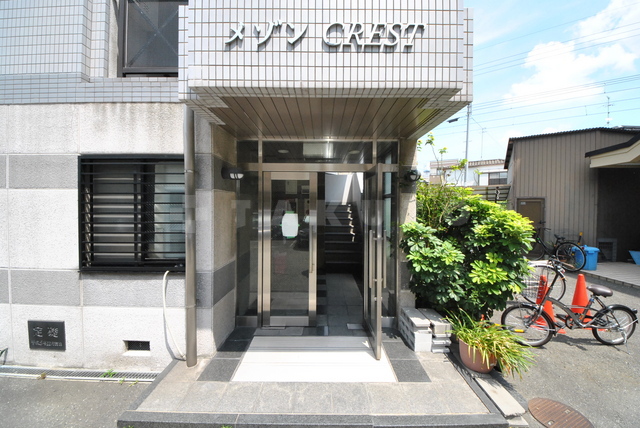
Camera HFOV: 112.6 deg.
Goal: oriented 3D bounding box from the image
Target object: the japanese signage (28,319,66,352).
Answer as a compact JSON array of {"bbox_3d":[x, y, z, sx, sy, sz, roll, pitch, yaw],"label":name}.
[{"bbox_3d":[-2.910,1.300,2.280,0.410,0.315,0.025,0,2,2],"label":"japanese signage"}]

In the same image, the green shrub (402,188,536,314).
[{"bbox_3d":[1.670,0.420,2.700,1.400,1.620,1.200,0,2,2],"label":"green shrub"}]

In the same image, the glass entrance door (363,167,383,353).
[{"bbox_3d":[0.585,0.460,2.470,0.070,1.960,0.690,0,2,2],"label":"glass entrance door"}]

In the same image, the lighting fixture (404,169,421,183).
[{"bbox_3d":[1.145,-0.475,2.630,0.150,0.150,0.160,0,2,2],"label":"lighting fixture"}]

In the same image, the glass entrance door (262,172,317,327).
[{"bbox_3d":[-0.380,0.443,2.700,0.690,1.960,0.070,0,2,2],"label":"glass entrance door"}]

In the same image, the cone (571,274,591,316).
[{"bbox_3d":[3.790,1.236,3.100,0.370,0.700,0.370,0,2,2],"label":"cone"}]

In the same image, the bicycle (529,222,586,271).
[{"bbox_3d":[6.040,0.810,5.580,0.570,1.080,1.780,0,2,9],"label":"bicycle"}]

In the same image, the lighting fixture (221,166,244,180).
[{"bbox_3d":[-1.000,-0.465,2.460,0.190,0.160,0.170,0,2,2],"label":"lighting fixture"}]

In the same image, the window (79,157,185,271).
[{"bbox_3d":[-1.945,0.000,2.245,1.170,1.210,0.110,0,2,2],"label":"window"}]

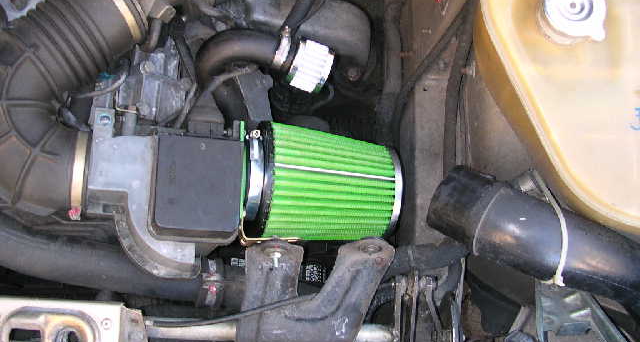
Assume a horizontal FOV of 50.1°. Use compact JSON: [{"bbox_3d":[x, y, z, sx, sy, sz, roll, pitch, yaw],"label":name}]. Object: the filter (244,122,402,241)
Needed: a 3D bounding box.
[{"bbox_3d":[0.003,0.014,0.770,0.162,0.132,0.132,4,89,-12],"label":"filter"}]

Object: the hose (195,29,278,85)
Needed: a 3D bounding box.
[{"bbox_3d":[-0.097,-0.133,0.800,0.098,0.055,0.068,0,63,0],"label":"hose"}]

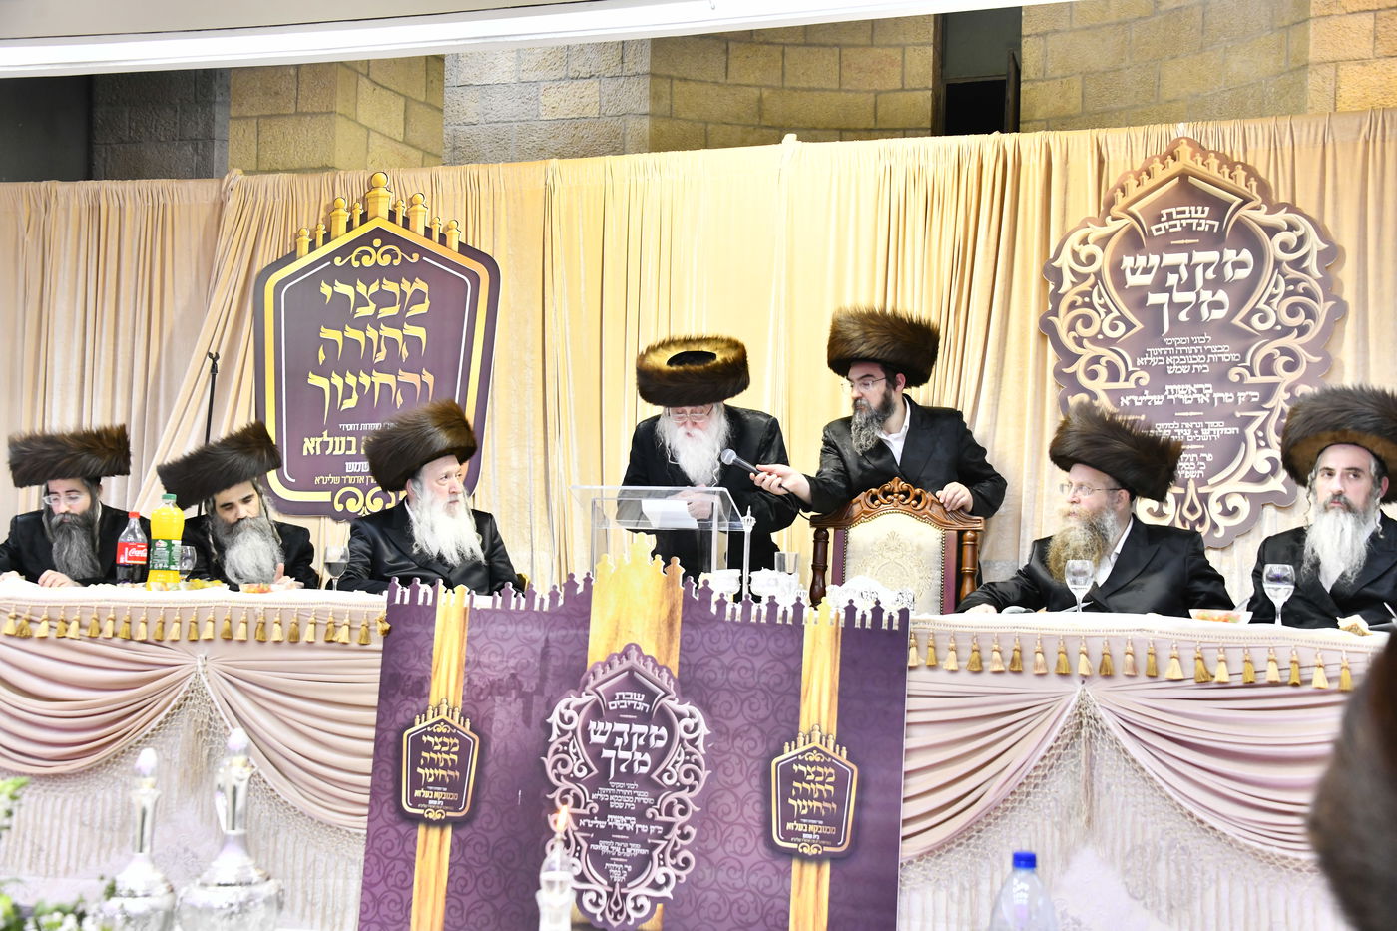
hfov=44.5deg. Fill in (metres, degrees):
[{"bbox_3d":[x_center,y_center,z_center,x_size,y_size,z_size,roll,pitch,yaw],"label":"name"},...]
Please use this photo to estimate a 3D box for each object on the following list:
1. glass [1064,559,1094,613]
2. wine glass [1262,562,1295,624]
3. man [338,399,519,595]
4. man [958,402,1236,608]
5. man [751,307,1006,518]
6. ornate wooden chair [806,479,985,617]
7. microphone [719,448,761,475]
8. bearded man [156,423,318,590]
[{"bbox_3d":[1.092,0.345,4.900,0.080,0.162,0.080,1,-1,0],"label":"glass"},{"bbox_3d":[1.495,0.331,4.400,0.082,0.165,0.082,1,-1,0],"label":"wine glass"},{"bbox_3d":[-0.829,0.462,5.194,0.580,1.341,0.720,2,-1,-22],"label":"man"},{"bbox_3d":[1.176,0.495,5.094,0.760,1.376,0.750,1,-1,23],"label":"man"},{"bbox_3d":[0.581,0.323,5.671,0.840,1.708,0.500,1,-1,20],"label":"man"},{"bbox_3d":[0.599,0.602,5.234,0.610,1.136,0.660,1,-1,6],"label":"ornate wooden chair"},{"bbox_3d":[0.150,-0.005,5.400,0.175,0.053,0.053,26,0,6],"label":"microphone"},{"bbox_3d":[-1.421,0.492,5.244,0.560,1.250,0.750,2,-1,-12],"label":"bearded man"}]

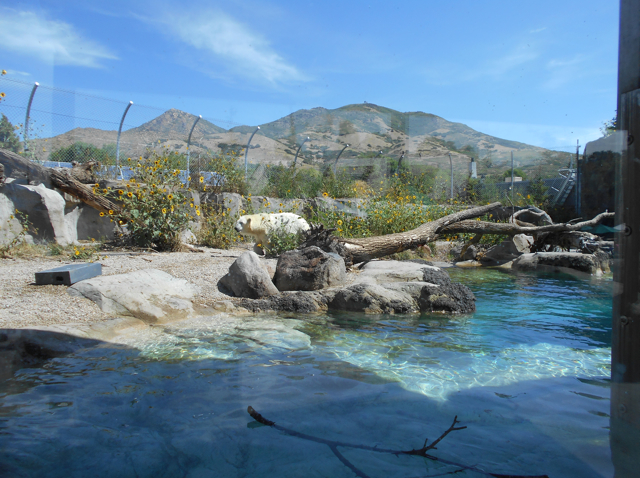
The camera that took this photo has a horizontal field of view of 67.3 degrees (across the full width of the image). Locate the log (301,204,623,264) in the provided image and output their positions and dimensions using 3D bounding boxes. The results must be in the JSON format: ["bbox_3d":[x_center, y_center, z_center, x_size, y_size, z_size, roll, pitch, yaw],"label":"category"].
[{"bbox_3d":[2.950,-0.119,9.605,6.450,1.200,1.000,-1,3,-14],"label":"log"}]

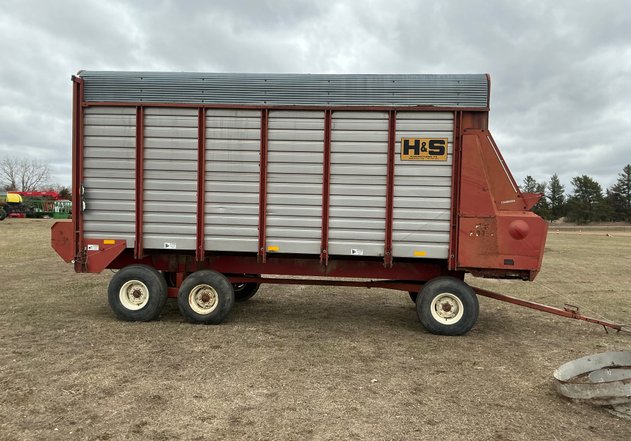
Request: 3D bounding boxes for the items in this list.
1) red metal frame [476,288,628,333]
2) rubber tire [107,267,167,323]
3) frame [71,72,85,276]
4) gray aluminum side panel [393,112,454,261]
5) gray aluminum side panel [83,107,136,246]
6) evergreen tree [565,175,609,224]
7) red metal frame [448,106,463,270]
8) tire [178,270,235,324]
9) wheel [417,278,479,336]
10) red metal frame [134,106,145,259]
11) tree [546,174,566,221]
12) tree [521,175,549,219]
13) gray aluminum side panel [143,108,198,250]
[{"bbox_3d":[3.114,1.211,7.190,2.236,0.150,0.120,14,4,13],"label":"red metal frame"},{"bbox_3d":[-2.591,1.061,7.450,0.830,0.830,0.310,2,1,3],"label":"rubber tire"},{"bbox_3d":[-3.438,-0.666,7.386,0.160,2.800,0.120,2,1,3],"label":"frame"},{"bbox_3d":[1.400,-0.449,6.647,0.744,1.887,0.040,2,1,4],"label":"gray aluminum side panel"},{"bbox_3d":[-2.976,-0.616,7.391,0.800,2.000,0.050,2,1,3],"label":"gray aluminum side panel"},{"bbox_3d":[58.417,-4.527,110.000,8.990,10.780,8.990,2,1,0],"label":"evergreen tree"},{"bbox_3d":[1.942,-0.408,7.059,0.095,2.160,0.090,2,1,3],"label":"red metal frame"},{"bbox_3d":[-1.552,1.086,7.200,0.780,0.770,0.290,2,1,4],"label":"tire"},{"bbox_3d":[1.725,1.126,6.680,0.790,0.780,0.290,2,1,10],"label":"wheel"},{"bbox_3d":[-2.360,-0.503,6.841,0.088,2.028,0.085,2,1,4],"label":"red metal frame"},{"bbox_3d":[54.424,-5.183,115.000,4.400,10.400,4.400,2,2,25],"label":"tree"},{"bbox_3d":[47.208,-4.850,110.000,6.060,10.350,6.060,2,1,0],"label":"tree"},{"bbox_3d":[-1.952,-0.554,6.868,0.744,1.899,0.040,2,1,4],"label":"gray aluminum side panel"}]

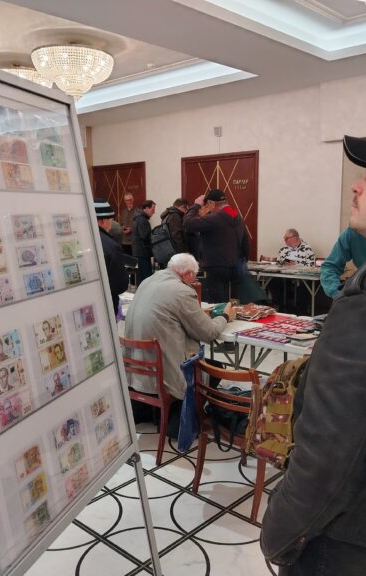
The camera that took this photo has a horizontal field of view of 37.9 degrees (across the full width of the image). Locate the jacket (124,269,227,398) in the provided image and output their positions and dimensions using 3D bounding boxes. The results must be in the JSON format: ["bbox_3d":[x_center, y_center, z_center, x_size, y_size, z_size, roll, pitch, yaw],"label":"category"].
[{"bbox_3d":[-0.025,0.254,3.607,0.600,0.790,0.700,7,12,42],"label":"jacket"}]

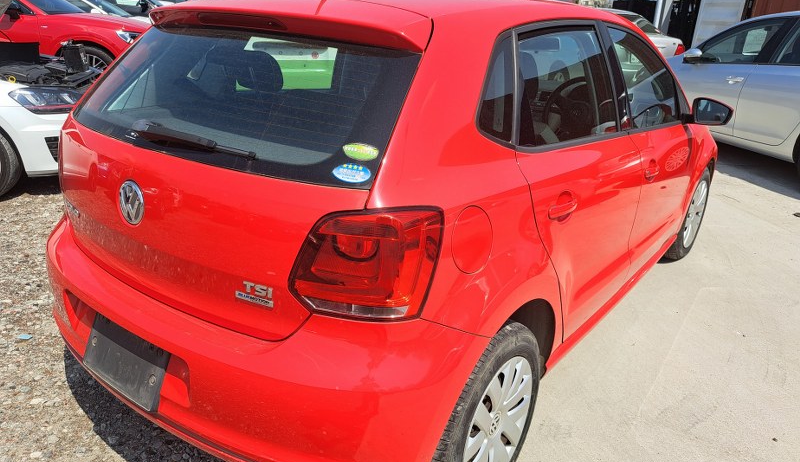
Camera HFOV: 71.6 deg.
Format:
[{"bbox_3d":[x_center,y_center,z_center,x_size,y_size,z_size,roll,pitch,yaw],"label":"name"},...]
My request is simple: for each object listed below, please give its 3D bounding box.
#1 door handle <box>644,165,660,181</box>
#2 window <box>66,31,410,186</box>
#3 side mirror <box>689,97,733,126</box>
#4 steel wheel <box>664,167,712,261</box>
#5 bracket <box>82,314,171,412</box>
[{"bbox_3d":[0.980,-0.232,2.165,0.050,0.050,0.175,17,26,35],"label":"door handle"},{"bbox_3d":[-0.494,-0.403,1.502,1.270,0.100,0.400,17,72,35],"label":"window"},{"bbox_3d":[1.462,-0.559,2.604,0.185,0.130,0.110,17,26,35],"label":"side mirror"},{"bbox_3d":[1.757,-0.123,3.463,0.190,0.600,0.600,17,26,35],"label":"steel wheel"},{"bbox_3d":[-0.736,0.346,1.491,0.350,0.170,0.030,17,9,35],"label":"bracket"}]

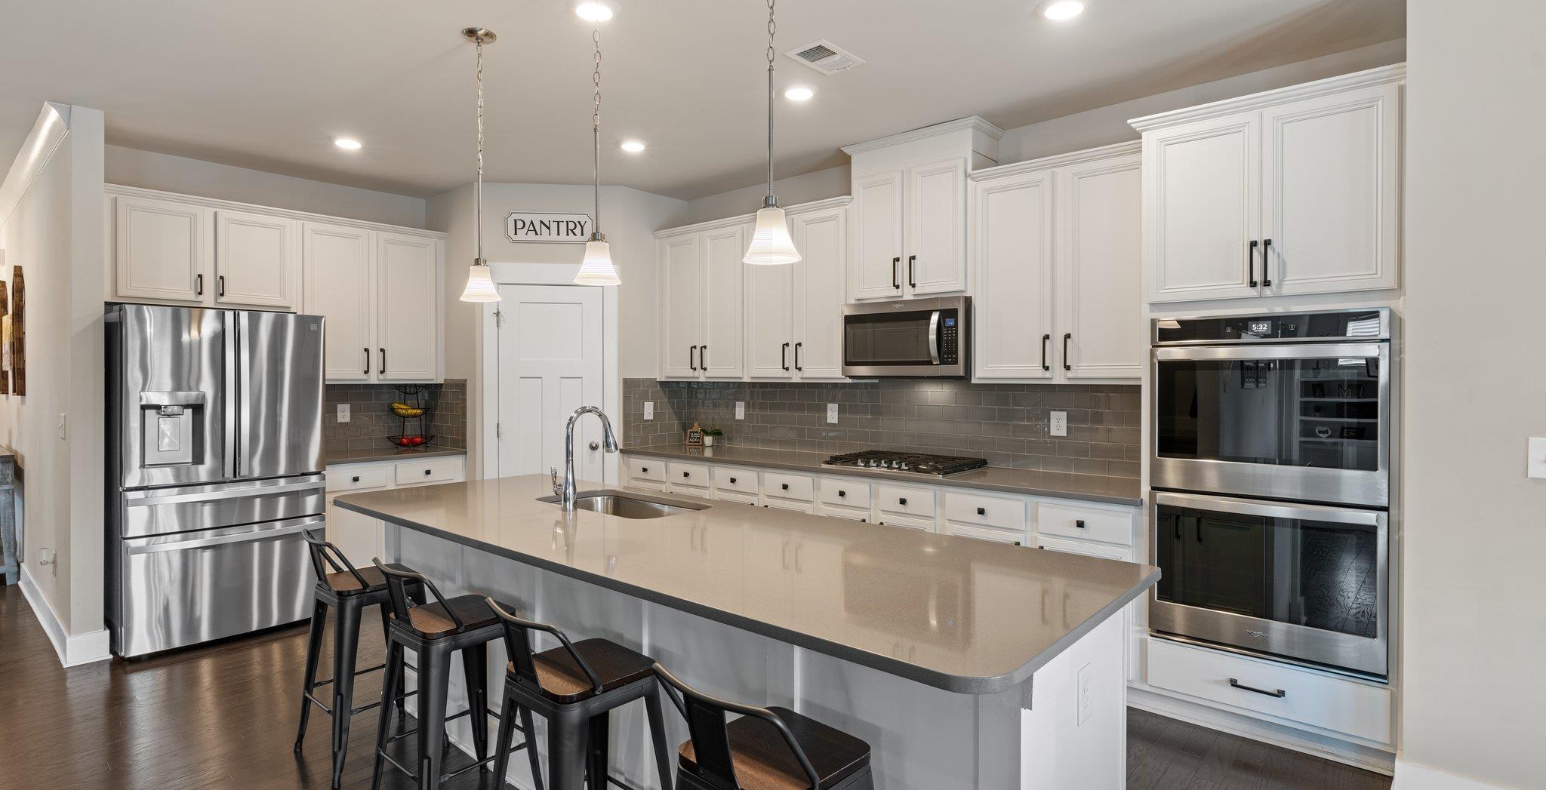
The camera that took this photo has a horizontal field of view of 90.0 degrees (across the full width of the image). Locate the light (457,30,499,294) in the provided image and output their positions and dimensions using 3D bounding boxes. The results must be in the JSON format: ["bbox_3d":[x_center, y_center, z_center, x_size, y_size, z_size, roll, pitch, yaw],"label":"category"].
[{"bbox_3d":[-1.149,-0.887,3.040,0.160,1.048,0.160,1,2,42],"label":"light"}]

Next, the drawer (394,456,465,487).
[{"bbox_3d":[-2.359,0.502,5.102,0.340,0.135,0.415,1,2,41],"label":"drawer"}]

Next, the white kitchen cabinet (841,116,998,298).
[{"bbox_3d":[0.835,-0.977,4.333,0.844,0.910,0.364,1,2,42],"label":"white kitchen cabinet"}]

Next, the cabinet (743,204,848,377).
[{"bbox_3d":[0.231,-0.614,4.885,0.873,1.075,0.354,1,2,42],"label":"cabinet"}]

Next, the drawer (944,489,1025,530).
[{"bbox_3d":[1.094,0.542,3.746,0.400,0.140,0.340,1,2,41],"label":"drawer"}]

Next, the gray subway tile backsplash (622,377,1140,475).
[{"bbox_3d":[0.405,0.159,4.581,3.360,0.479,0.626,1,2,42],"label":"gray subway tile backsplash"}]

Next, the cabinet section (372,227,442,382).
[{"bbox_3d":[-2.610,-0.592,5.390,0.330,1.020,0.455,1,1,41],"label":"cabinet section"}]

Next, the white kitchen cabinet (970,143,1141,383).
[{"bbox_3d":[1.446,-0.594,3.804,0.910,1.075,0.354,1,2,42],"label":"white kitchen cabinet"}]

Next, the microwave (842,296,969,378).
[{"bbox_3d":[0.809,-0.296,4.262,0.758,0.413,0.400,1,2,41],"label":"microwave"}]

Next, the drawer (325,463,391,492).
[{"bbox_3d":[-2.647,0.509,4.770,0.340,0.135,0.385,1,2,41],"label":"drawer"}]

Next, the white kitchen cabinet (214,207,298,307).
[{"bbox_3d":[-3.112,-0.776,4.595,0.330,0.539,0.420,1,2,41],"label":"white kitchen cabinet"}]

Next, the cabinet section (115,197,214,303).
[{"bbox_3d":[-3.486,-0.795,4.379,0.330,0.570,0.435,1,1,41],"label":"cabinet section"}]

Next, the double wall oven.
[{"bbox_3d":[1.993,0.339,3.092,0.760,1.299,0.580,1,2,41],"label":"double wall oven"}]

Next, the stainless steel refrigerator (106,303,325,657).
[{"bbox_3d":[-3.218,0.430,4.448,0.830,1.774,0.907,1,2,42],"label":"stainless steel refrigerator"}]

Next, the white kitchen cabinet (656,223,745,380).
[{"bbox_3d":[-0.431,-0.628,5.474,0.899,1.080,0.354,1,2,42],"label":"white kitchen cabinet"}]

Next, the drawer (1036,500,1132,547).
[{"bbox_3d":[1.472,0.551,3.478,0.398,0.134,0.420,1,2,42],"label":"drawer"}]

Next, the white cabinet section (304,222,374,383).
[{"bbox_3d":[-2.898,-0.586,5.058,0.330,1.020,0.435,1,1,41],"label":"white cabinet section"}]

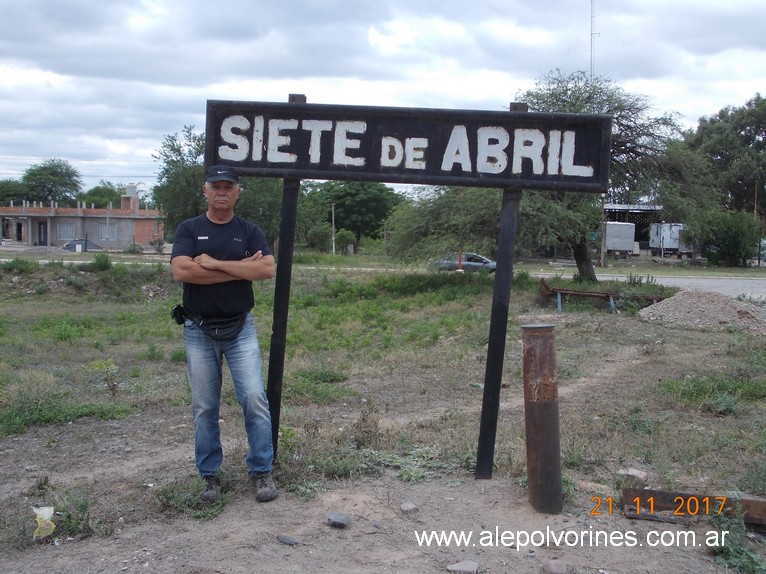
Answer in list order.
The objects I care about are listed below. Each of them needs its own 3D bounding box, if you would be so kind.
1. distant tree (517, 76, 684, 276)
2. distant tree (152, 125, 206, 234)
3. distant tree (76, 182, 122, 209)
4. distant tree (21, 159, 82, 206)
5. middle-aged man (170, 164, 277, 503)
[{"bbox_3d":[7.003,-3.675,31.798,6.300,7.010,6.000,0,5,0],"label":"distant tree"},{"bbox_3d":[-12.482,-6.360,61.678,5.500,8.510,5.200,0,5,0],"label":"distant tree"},{"bbox_3d":[-28.828,-7.412,96.726,5.200,6.790,5.200,0,5,0],"label":"distant tree"},{"bbox_3d":[-33.674,-8.514,96.626,6.800,9.010,6.500,0,5,0],"label":"distant tree"},{"bbox_3d":[-0.860,0.242,5.075,0.560,1.760,0.420,-1,5,-7],"label":"middle-aged man"}]

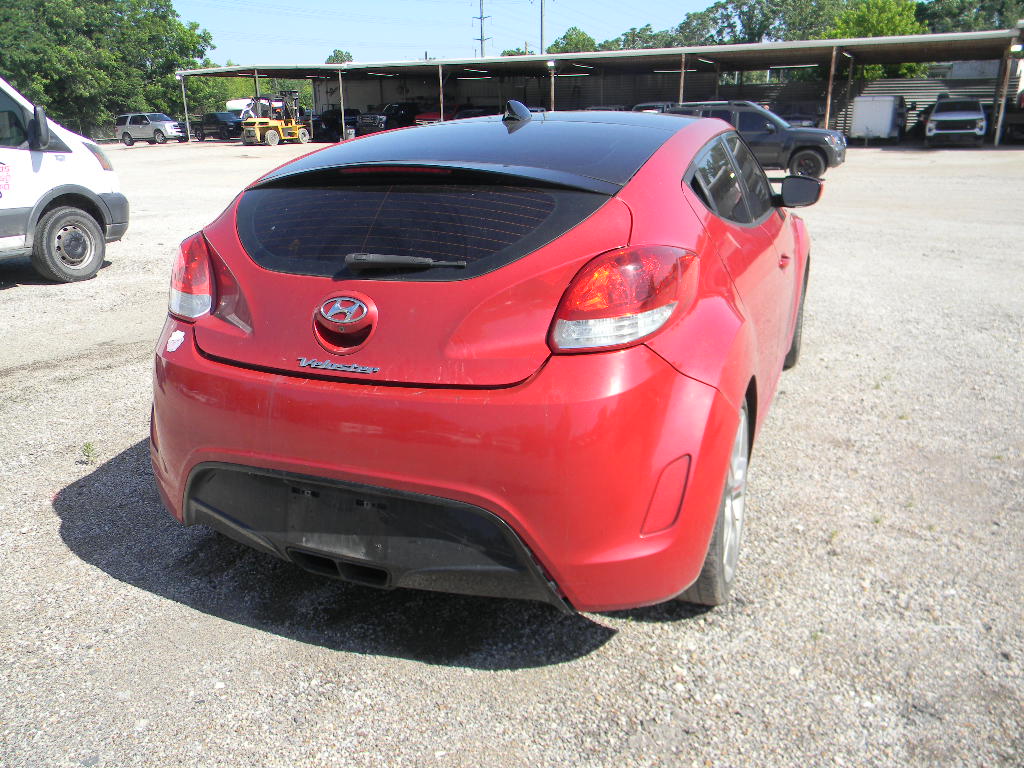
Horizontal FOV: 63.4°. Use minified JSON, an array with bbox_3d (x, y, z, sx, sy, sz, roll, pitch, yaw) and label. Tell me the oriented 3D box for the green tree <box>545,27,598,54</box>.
[{"bbox_3d":[4.855,-24.506,67.586,6.300,8.400,6.300,-1,18,0],"label":"green tree"}]

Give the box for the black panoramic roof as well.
[{"bbox_3d":[0.032,-0.845,2.921,1.140,0.230,1.780,6,19,21],"label":"black panoramic roof"}]

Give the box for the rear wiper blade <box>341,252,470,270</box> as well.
[{"bbox_3d":[-0.264,-0.289,1.997,0.330,0.045,0.055,6,19,21],"label":"rear wiper blade"}]

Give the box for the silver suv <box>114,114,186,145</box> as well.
[{"bbox_3d":[-25.400,-18.050,58.500,5.150,1.950,1.980,4,18,16],"label":"silver suv"}]

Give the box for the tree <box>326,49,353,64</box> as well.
[{"bbox_3d":[-14.975,-25.187,72.327,4.800,7.500,4.800,-1,18,0],"label":"tree"}]

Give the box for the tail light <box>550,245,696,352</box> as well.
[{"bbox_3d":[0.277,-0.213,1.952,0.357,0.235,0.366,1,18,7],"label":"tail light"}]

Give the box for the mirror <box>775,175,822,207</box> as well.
[{"bbox_3d":[1.342,-0.887,3.858,0.230,0.150,0.140,6,19,21],"label":"mirror"}]

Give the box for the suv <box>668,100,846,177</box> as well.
[{"bbox_3d":[5.080,-5.330,18.450,4.550,1.820,1.870,5,19,19],"label":"suv"}]

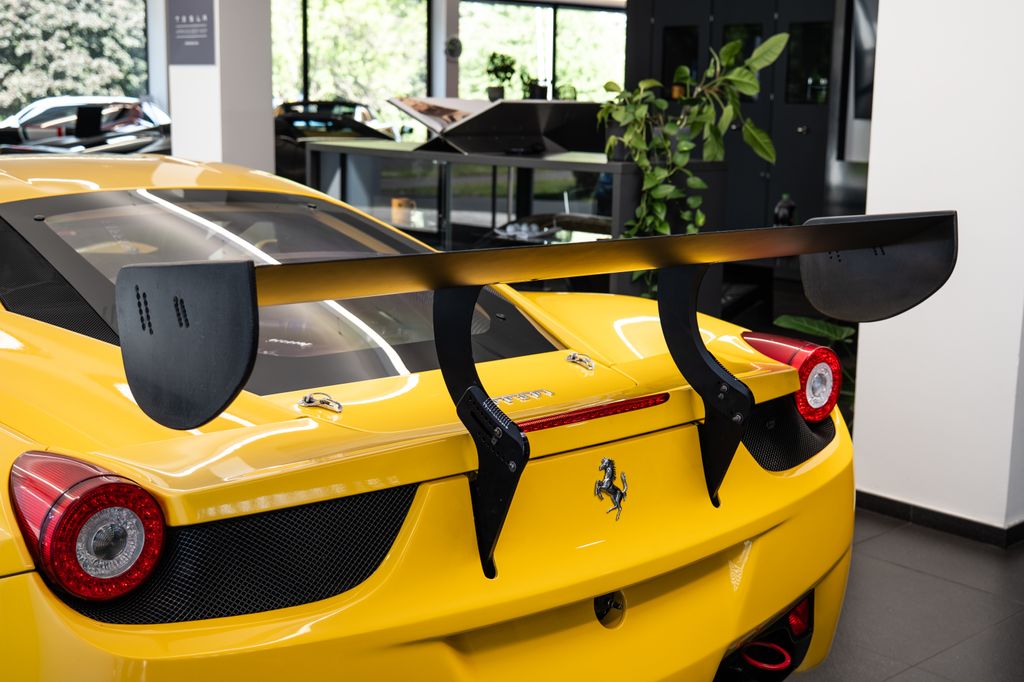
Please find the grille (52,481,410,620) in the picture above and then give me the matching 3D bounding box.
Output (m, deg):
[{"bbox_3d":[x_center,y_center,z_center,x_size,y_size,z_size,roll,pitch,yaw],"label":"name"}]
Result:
[{"bbox_3d":[-0.326,0.271,1.590,0.463,0.131,0.094,-6,12,-35],"label":"grille"}]

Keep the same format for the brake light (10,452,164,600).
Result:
[{"bbox_3d":[-0.537,0.219,1.566,0.153,0.159,0.209,-8,13,-43],"label":"brake light"}]

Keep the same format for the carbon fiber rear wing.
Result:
[{"bbox_3d":[0.151,0.063,1.889,1.414,0.481,0.313,-8,13,-43],"label":"carbon fiber rear wing"}]

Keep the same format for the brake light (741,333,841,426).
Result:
[{"bbox_3d":[0.537,0.069,2.562,0.153,0.159,0.209,-8,13,-43],"label":"brake light"}]

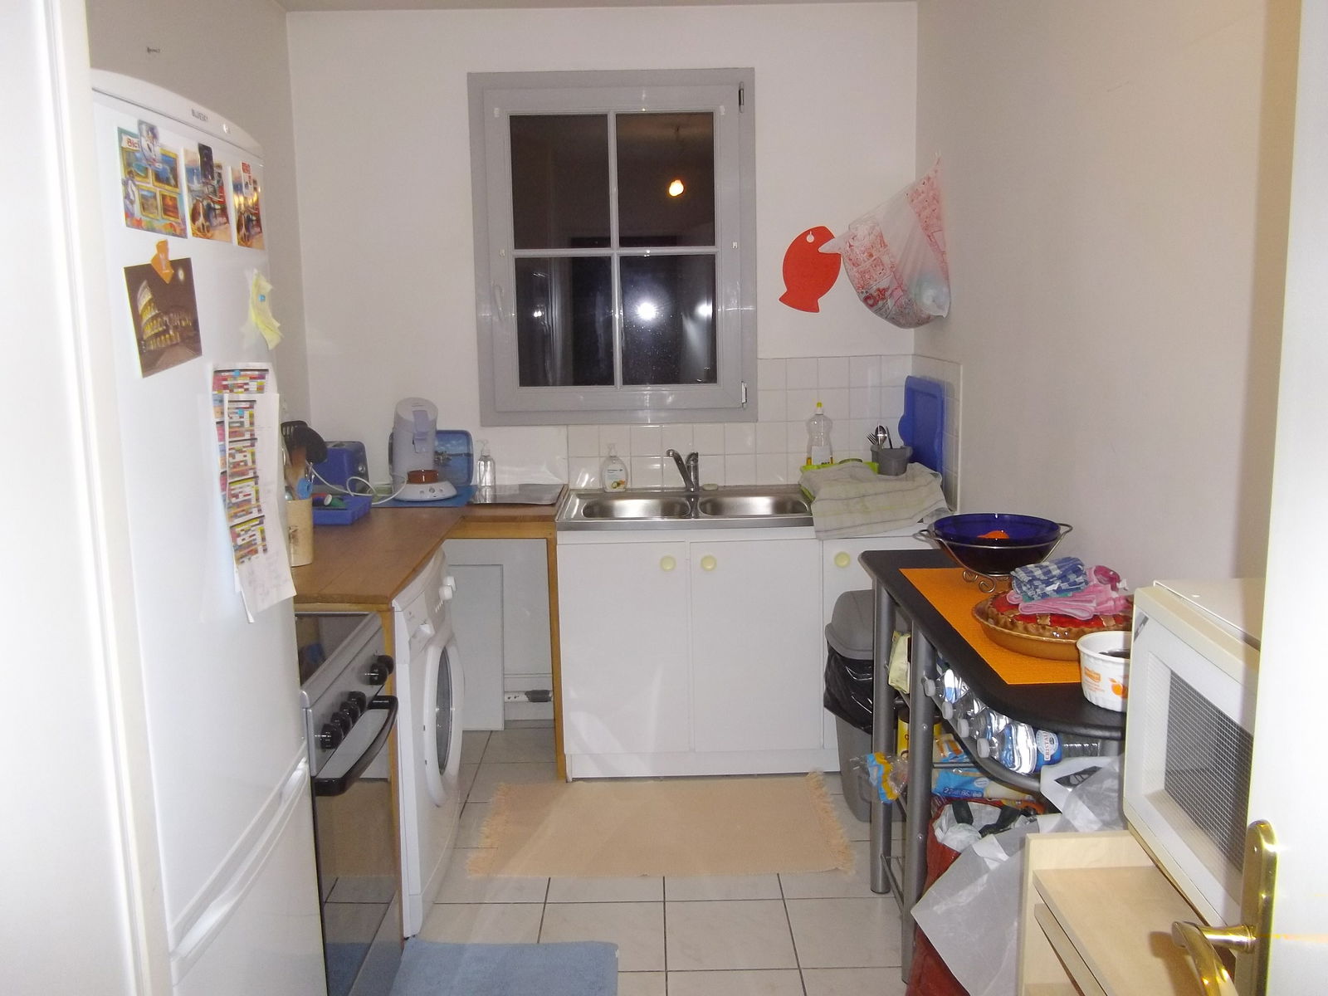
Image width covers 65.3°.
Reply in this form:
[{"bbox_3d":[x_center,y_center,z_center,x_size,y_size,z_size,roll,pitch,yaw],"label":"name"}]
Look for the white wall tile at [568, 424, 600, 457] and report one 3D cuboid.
[{"bbox_3d":[-0.280,-0.198,3.615,0.109,0.109,0.010,-1,8,-1],"label":"white wall tile"}]

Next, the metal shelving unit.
[{"bbox_3d":[0.709,0.632,2.092,0.419,0.828,1.242,-1,8,-1],"label":"metal shelving unit"}]

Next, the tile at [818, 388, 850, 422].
[{"bbox_3d":[0.599,-0.327,3.648,0.108,0.108,0.009,-1,8,-1],"label":"tile"}]

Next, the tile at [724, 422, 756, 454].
[{"bbox_3d":[0.267,-0.208,3.621,0.109,0.109,0.010,-1,8,-1],"label":"tile"}]

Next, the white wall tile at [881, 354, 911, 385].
[{"bbox_3d":[0.823,-0.448,3.661,0.109,0.109,0.008,-1,9,-1],"label":"white wall tile"}]

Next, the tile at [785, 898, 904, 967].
[{"bbox_3d":[0.446,1.025,2.443,0.296,0.010,0.296,-1,9,-1],"label":"tile"}]

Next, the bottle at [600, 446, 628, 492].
[{"bbox_3d":[-0.171,-0.104,3.594,0.090,0.164,0.055,-1,8,-1],"label":"bottle"}]

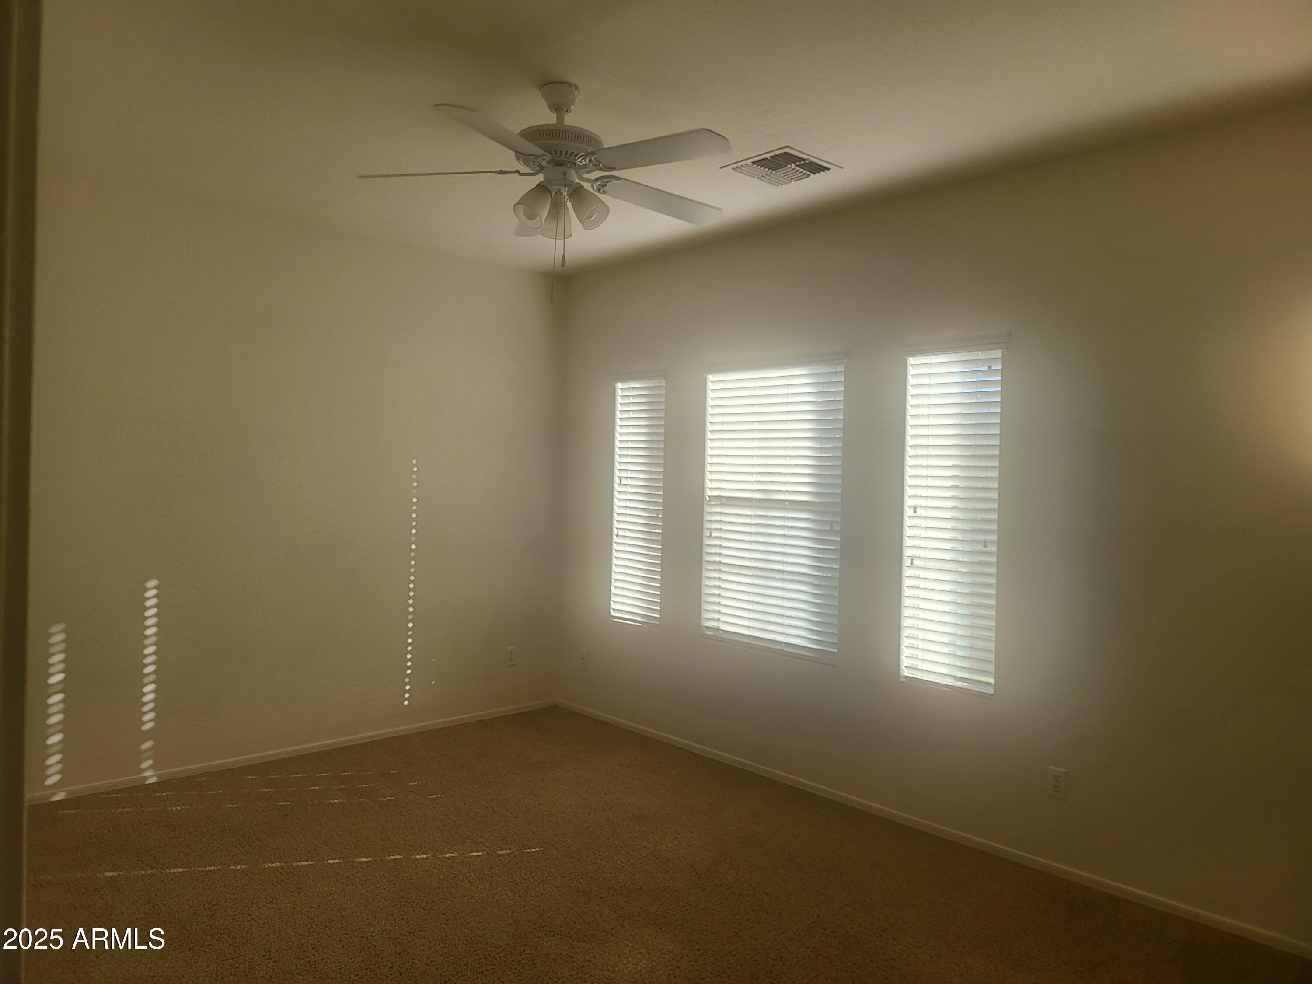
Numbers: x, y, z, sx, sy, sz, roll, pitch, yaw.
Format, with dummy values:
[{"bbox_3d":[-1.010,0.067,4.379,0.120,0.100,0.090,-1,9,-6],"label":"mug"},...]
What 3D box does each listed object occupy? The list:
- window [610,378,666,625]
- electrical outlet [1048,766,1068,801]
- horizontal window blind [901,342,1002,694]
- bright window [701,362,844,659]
[{"bbox_3d":[-0.086,0.057,5.296,0.060,1.389,0.436,0,1,-42],"label":"window"},{"bbox_3d":[1.528,1.109,3.460,0.010,0.115,0.071,0,1,-42],"label":"electrical outlet"},{"bbox_3d":[1.249,0.120,3.824,0.060,1.398,0.432,0,1,-42],"label":"horizontal window blind"},{"bbox_3d":[0.584,0.077,4.565,0.080,1.376,0.890,0,1,-42],"label":"bright window"}]

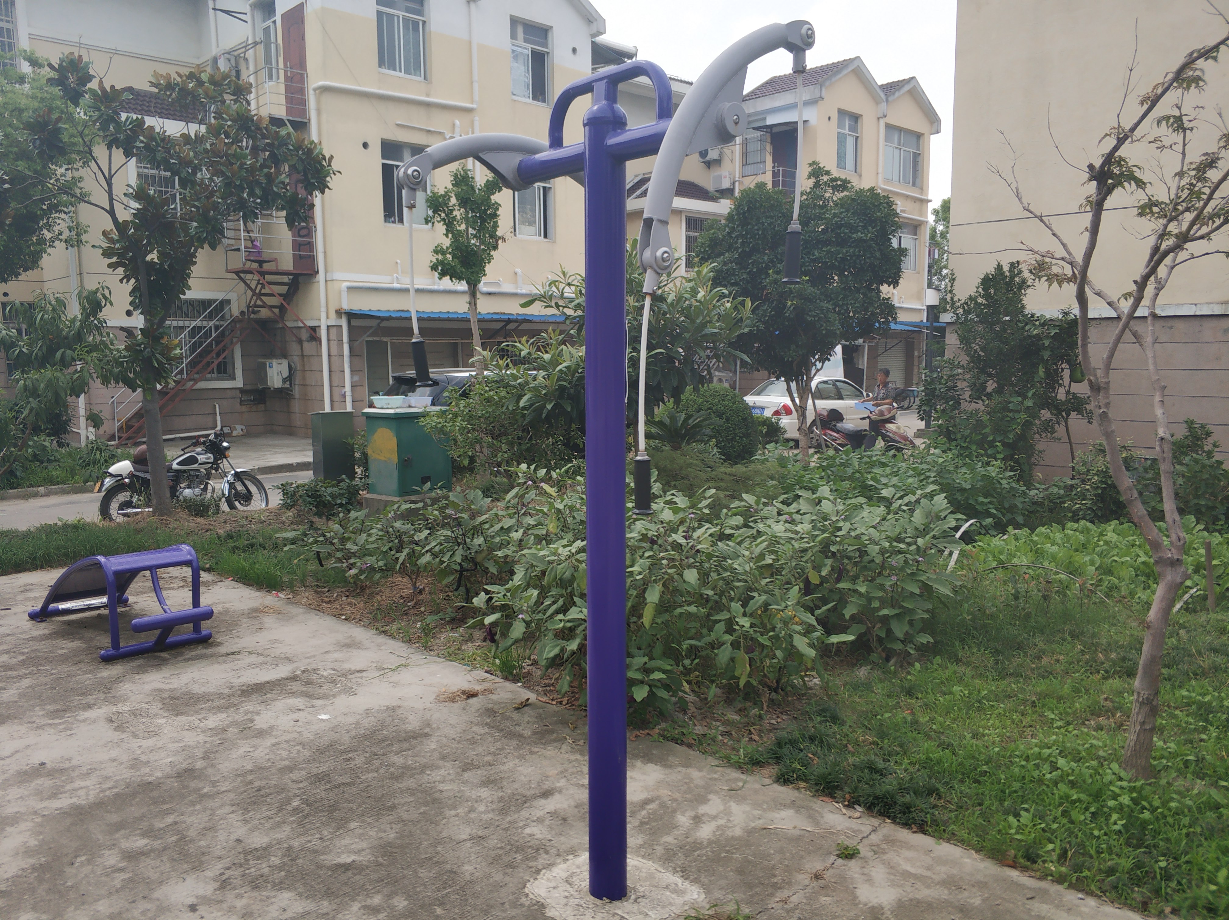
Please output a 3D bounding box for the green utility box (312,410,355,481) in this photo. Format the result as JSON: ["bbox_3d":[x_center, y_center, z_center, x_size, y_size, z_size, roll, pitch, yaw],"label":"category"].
[{"bbox_3d":[-3.430,-0.071,11.772,0.440,1.040,0.420,-5,8,-36],"label":"green utility box"}]

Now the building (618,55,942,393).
[{"bbox_3d":[4.110,-8.021,35.627,12.074,11.739,9.500,-6,8,-41],"label":"building"}]

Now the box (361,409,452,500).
[{"bbox_3d":[-2.433,-0.114,11.336,0.622,0.969,0.823,5,8,40],"label":"box"}]

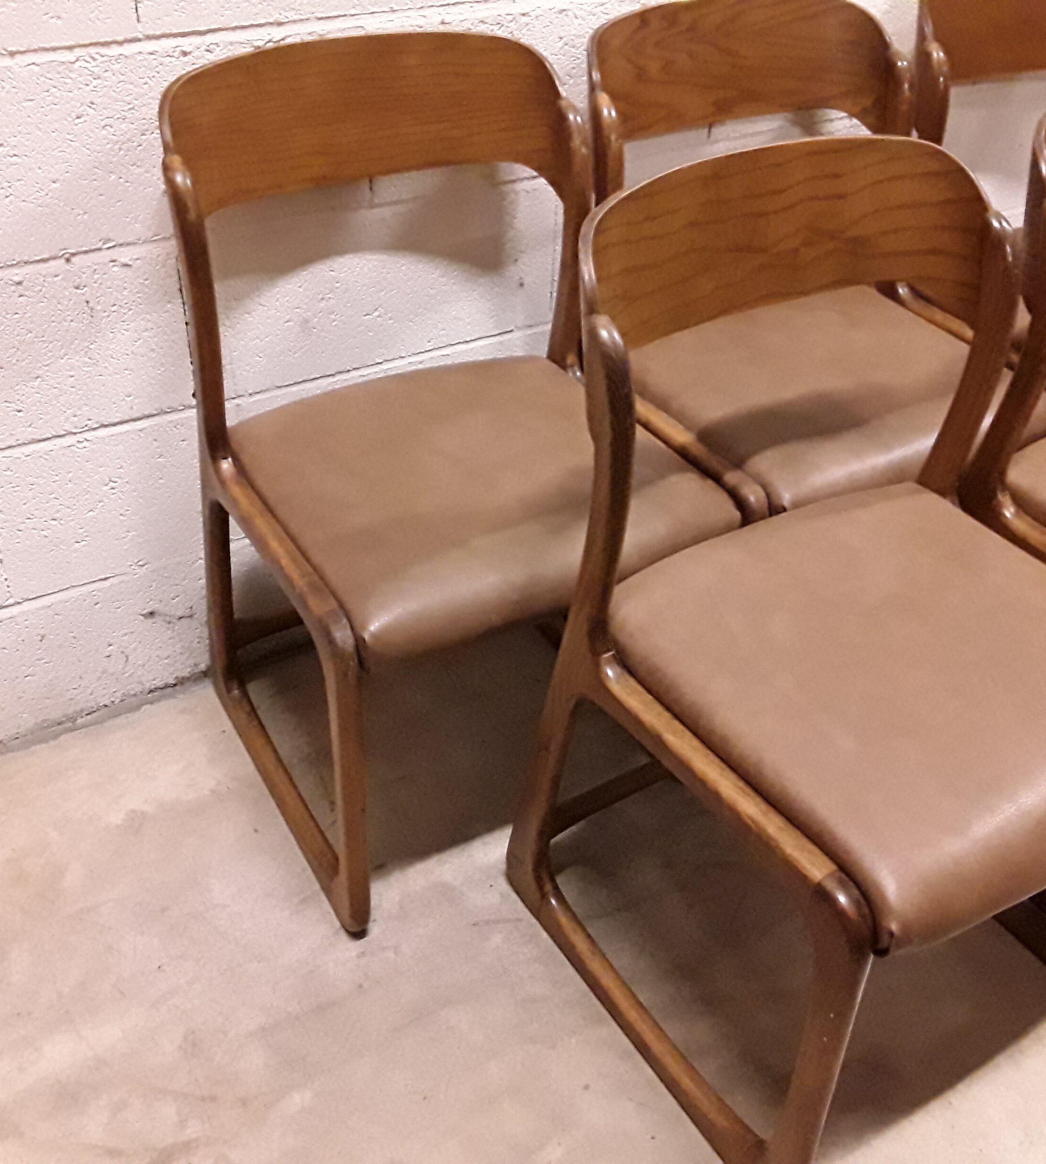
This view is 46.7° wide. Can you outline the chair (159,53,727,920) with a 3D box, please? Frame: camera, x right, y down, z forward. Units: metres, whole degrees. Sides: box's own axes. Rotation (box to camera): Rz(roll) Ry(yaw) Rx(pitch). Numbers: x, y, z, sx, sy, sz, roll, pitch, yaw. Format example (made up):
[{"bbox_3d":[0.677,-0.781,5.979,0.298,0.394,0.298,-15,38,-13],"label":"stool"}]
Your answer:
[{"bbox_3d":[-0.069,-0.116,1.291,0.473,0.808,0.478,-18,41,-25],"label":"chair"}]

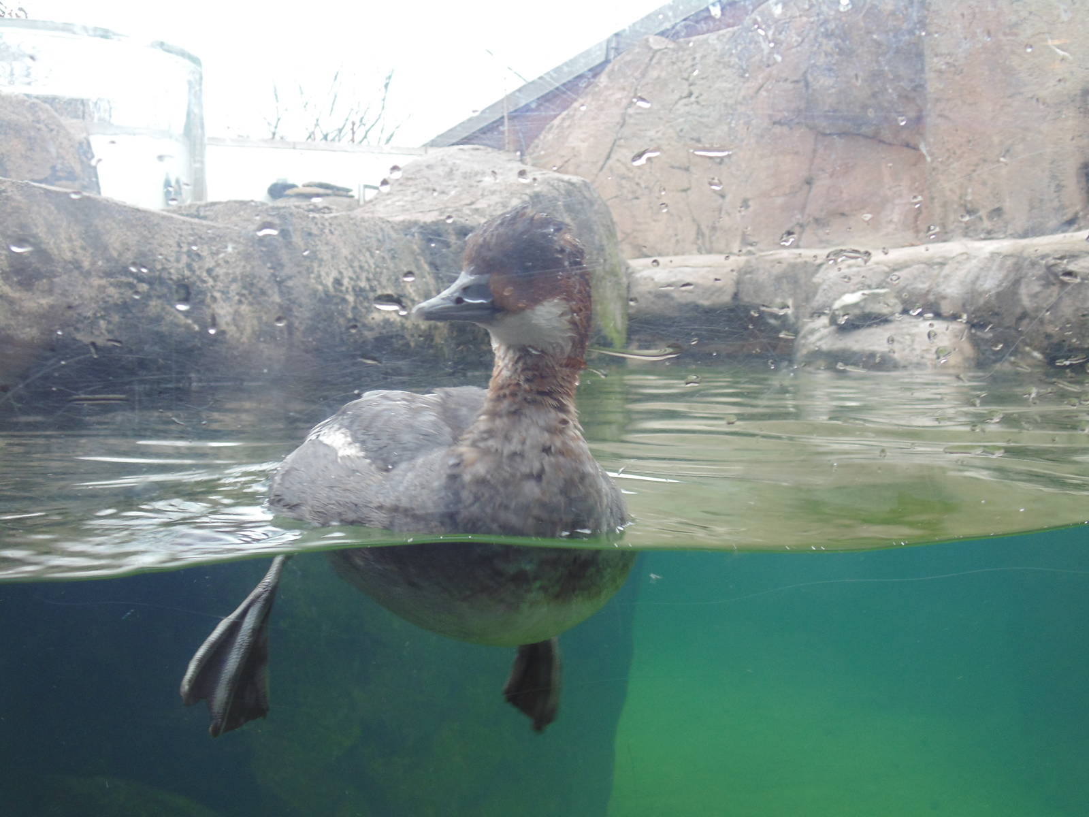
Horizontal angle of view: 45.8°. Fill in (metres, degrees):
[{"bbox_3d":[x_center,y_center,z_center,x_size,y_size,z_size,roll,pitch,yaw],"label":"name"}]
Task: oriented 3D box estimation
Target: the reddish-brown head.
[{"bbox_3d":[-0.020,-0.056,0.579,0.084,0.070,0.050,-1,5,-19],"label":"reddish-brown head"}]

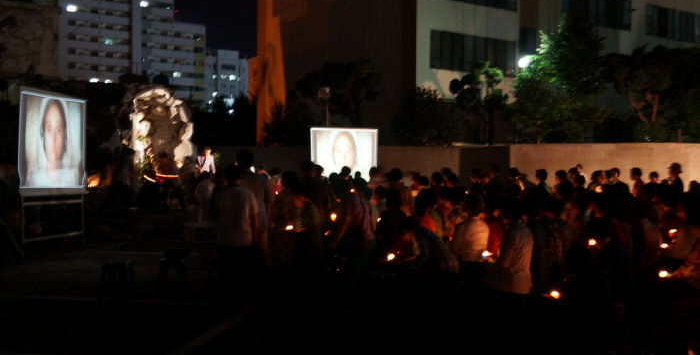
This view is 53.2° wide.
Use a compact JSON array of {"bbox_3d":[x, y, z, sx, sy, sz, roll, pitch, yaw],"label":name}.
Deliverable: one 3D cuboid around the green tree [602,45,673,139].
[{"bbox_3d":[8.840,-1.854,21.522,2.200,4.411,2.100,0,1,0],"label":"green tree"}]

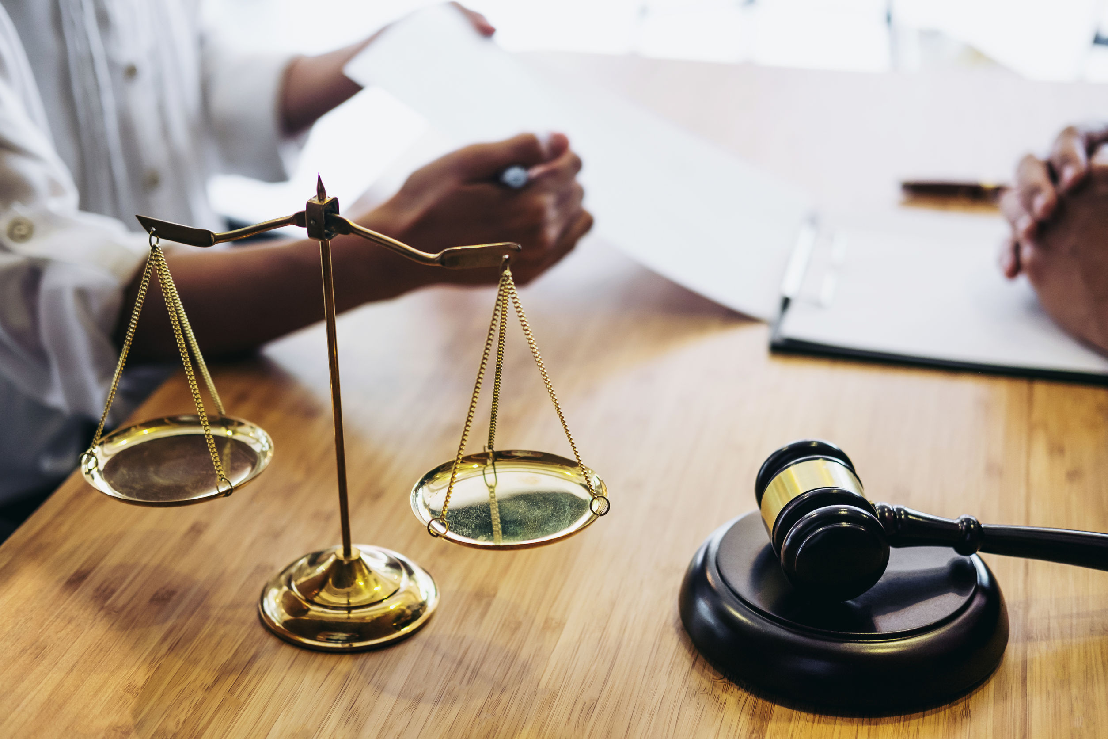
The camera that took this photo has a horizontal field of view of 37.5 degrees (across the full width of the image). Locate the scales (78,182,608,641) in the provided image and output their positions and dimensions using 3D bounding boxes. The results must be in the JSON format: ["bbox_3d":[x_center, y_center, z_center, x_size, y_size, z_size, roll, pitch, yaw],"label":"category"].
[{"bbox_3d":[-0.077,0.012,0.584,0.200,0.169,0.071,6,26,13],"label":"scales"}]

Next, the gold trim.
[{"bbox_3d":[0.094,0.053,0.580,0.038,0.038,0.020,-2,25,-3],"label":"gold trim"}]

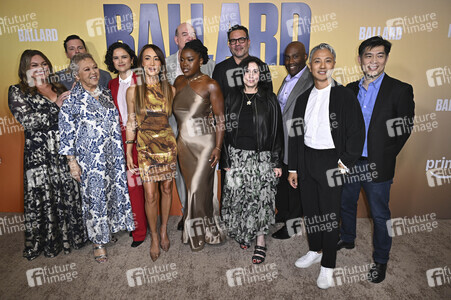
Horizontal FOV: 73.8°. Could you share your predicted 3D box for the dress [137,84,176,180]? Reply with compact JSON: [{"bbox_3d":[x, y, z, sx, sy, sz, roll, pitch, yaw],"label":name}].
[{"bbox_3d":[-0.552,-0.144,2.438,0.360,0.790,0.260,-2,14,-10],"label":"dress"}]

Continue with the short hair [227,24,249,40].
[{"bbox_3d":[0.102,-0.955,2.453,0.175,0.125,0.190,0,14,3],"label":"short hair"}]

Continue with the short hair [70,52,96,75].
[{"bbox_3d":[-1.073,-0.645,2.278,0.200,0.170,0.180,8,16,32],"label":"short hair"}]

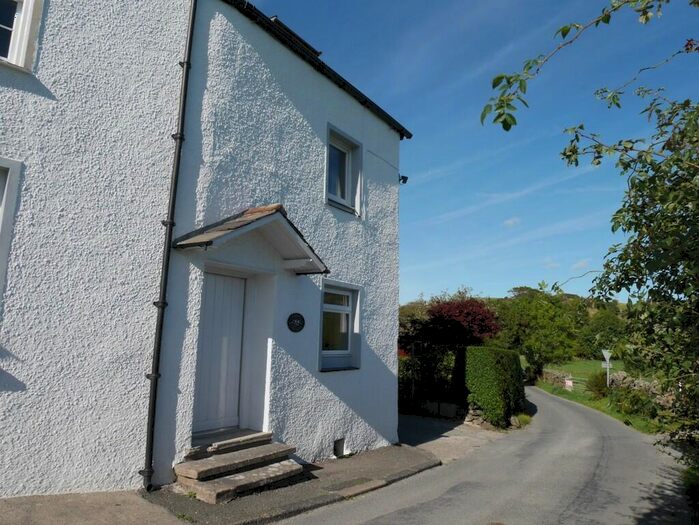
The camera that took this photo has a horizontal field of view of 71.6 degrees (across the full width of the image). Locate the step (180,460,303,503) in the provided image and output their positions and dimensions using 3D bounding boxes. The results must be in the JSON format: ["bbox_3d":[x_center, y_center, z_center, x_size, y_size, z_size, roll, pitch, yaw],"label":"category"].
[{"bbox_3d":[-1.090,2.314,5.184,0.648,0.130,1.361,-5,-12,34],"label":"step"}]

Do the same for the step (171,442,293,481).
[{"bbox_3d":[-1.209,2.213,5.446,0.432,0.086,1.512,-5,-12,34],"label":"step"}]

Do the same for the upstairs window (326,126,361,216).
[{"bbox_3d":[-0.178,-1.456,8.037,0.194,1.231,0.875,-5,-12,34],"label":"upstairs window"}]

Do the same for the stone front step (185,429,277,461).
[{"bbox_3d":[-1.466,2.128,5.714,0.540,0.135,1.220,-5,-12,34],"label":"stone front step"}]

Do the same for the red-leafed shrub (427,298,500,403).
[{"bbox_3d":[3.402,2.656,14.472,1.944,3.024,2.052,-5,-12,34],"label":"red-leafed shrub"}]

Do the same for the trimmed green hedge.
[{"bbox_3d":[3.683,3.131,12.426,1.015,1.814,1.728,-5,-12,34],"label":"trimmed green hedge"}]

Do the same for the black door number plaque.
[{"bbox_3d":[-0.726,0.829,6.692,0.022,0.275,0.373,-5,-12,34],"label":"black door number plaque"}]

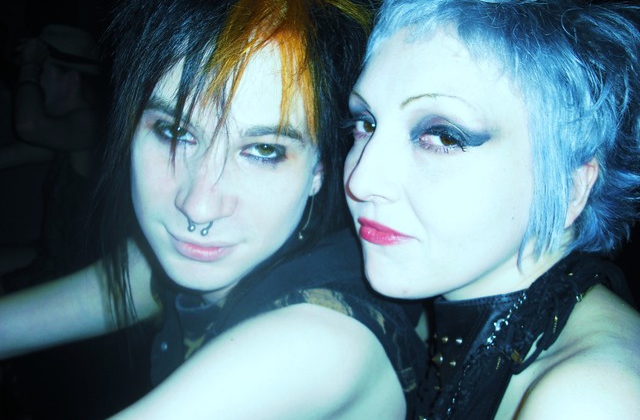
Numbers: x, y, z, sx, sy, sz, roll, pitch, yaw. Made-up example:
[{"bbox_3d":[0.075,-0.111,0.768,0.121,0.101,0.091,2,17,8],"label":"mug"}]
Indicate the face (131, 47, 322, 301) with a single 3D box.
[{"bbox_3d":[-0.071,-0.029,0.540,0.147,0.200,0.125,11,22,-1],"label":"face"}]

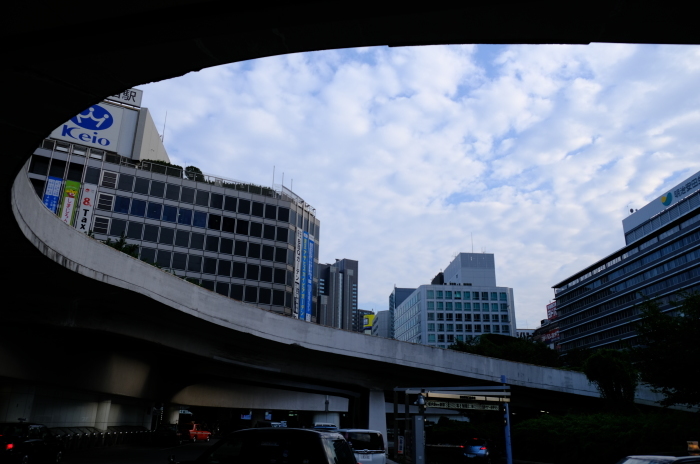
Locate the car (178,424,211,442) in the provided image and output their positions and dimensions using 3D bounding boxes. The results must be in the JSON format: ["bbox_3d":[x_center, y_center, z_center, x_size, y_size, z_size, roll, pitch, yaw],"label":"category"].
[{"bbox_3d":[-13.661,17.325,45.367,1.700,1.520,4.700,-2,-19,9],"label":"car"}]

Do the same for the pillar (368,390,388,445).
[{"bbox_3d":[1.653,11.180,30.437,1.150,3.700,1.150,1,-18,0],"label":"pillar"}]

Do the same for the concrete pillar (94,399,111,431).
[{"bbox_3d":[-23.091,17.135,48.953,1.200,3.000,1.200,11,-21,-28],"label":"concrete pillar"}]

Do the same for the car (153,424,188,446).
[{"bbox_3d":[-13.882,15.581,40.465,1.700,1.520,4.700,2,-18,-3],"label":"car"}]

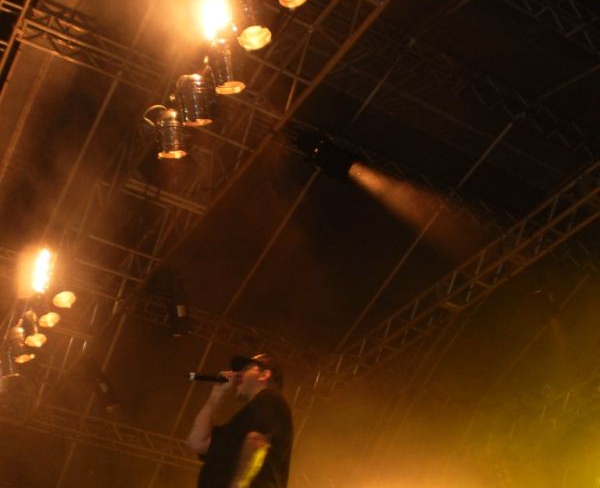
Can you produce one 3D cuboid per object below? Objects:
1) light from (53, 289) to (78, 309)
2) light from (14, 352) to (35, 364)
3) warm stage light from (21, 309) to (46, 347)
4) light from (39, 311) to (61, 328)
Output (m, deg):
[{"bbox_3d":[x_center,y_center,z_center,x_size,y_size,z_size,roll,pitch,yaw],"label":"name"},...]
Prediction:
[{"bbox_3d":[-2.636,0.475,9.210,0.250,0.380,0.250,-27,-40,1],"label":"light"},{"bbox_3d":[-3.433,1.241,10.269,0.250,0.380,0.250,-5,-29,-32],"label":"light"},{"bbox_3d":[-3.180,0.991,9.931,0.250,0.380,0.250,-18,-34,-11],"label":"warm stage light"},{"bbox_3d":[-2.912,0.721,9.562,0.250,0.380,0.250,-23,-37,-5],"label":"light"}]

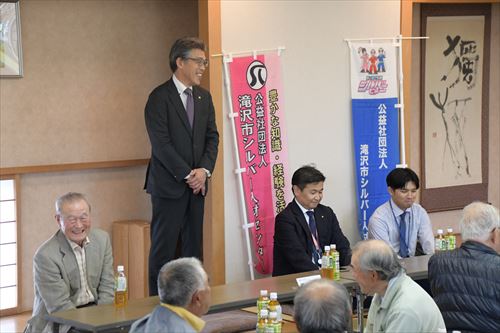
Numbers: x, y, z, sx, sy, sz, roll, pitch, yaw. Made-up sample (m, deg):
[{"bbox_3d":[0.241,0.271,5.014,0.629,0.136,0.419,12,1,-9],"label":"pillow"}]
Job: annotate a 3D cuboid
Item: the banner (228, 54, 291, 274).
[{"bbox_3d":[0.107,-0.014,8.949,0.500,1.530,0.060,-11,6,-40],"label":"banner"}]

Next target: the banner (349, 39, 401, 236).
[{"bbox_3d":[0.961,-0.113,9.728,0.510,1.600,0.060,-7,5,-41],"label":"banner"}]

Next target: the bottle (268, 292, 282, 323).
[{"bbox_3d":[0.111,0.677,5.851,0.066,0.208,0.066,0,5,0],"label":"bottle"}]

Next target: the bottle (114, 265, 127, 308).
[{"bbox_3d":[-0.662,0.615,6.628,0.066,0.208,0.066,0,5,0],"label":"bottle"}]

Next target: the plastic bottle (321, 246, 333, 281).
[{"bbox_3d":[0.436,0.554,7.258,0.066,0.208,0.066,0,5,0],"label":"plastic bottle"}]

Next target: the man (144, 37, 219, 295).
[{"bbox_3d":[-0.377,0.131,7.270,0.490,1.706,0.310,-4,6,-38],"label":"man"}]

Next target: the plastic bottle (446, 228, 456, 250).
[{"bbox_3d":[1.236,0.491,7.943,0.066,0.208,0.066,-5,7,-41],"label":"plastic bottle"}]

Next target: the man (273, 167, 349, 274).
[{"bbox_3d":[0.433,0.463,7.873,0.600,0.920,0.660,-5,7,-41],"label":"man"}]

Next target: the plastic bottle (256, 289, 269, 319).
[{"bbox_3d":[0.066,0.672,5.912,0.066,0.208,0.066,0,5,0],"label":"plastic bottle"}]

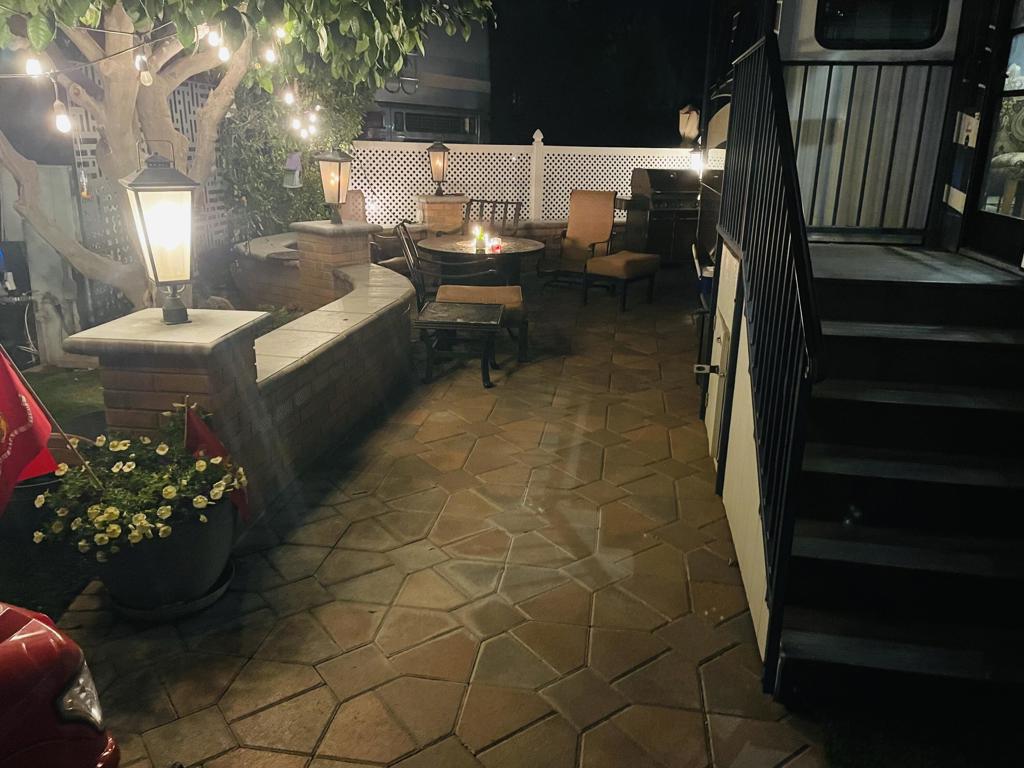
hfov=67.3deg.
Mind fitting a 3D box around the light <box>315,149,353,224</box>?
[{"bbox_3d":[-1.505,-1.692,6.554,0.270,0.630,0.270,5,18,13],"label":"light"}]

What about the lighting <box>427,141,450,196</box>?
[{"bbox_3d":[-0.886,-2.629,9.402,0.265,0.640,0.265,3,18,8],"label":"lighting"}]

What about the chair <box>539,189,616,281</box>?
[{"bbox_3d":[0.707,-1.507,8.179,0.650,1.040,0.740,11,21,30],"label":"chair"}]

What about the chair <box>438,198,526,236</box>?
[{"bbox_3d":[-0.285,-1.371,7.881,0.620,0.940,0.640,10,20,27],"label":"chair"}]

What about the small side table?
[{"bbox_3d":[-0.338,-0.268,5.252,0.550,0.450,0.560,1,18,2],"label":"small side table"}]

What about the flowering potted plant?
[{"bbox_3d":[-1.251,0.472,2.661,0.680,0.590,0.630,-8,20,-25],"label":"flowering potted plant"}]

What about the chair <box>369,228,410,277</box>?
[{"bbox_3d":[-1.292,-1.335,7.598,0.740,1.030,0.660,17,24,41],"label":"chair"}]

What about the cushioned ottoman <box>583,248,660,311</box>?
[{"bbox_3d":[1.065,-1.008,7.541,0.490,0.460,0.570,14,22,36],"label":"cushioned ottoman"}]

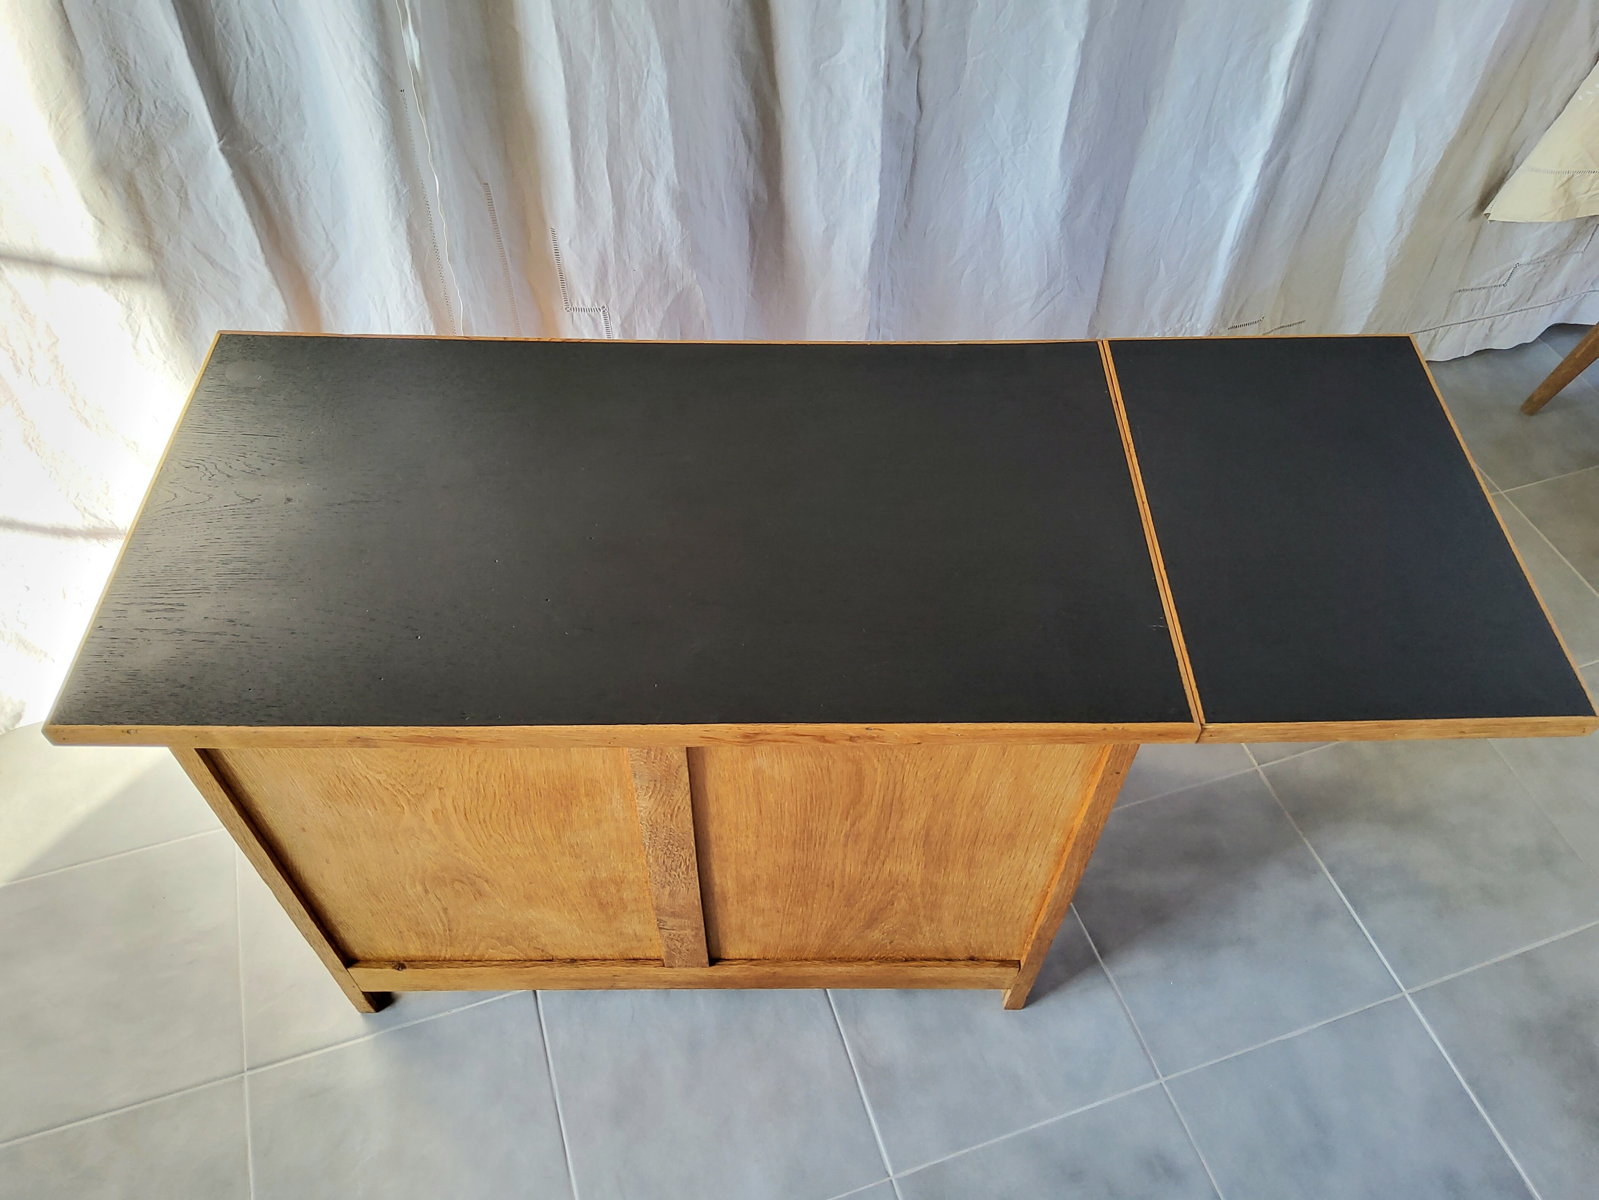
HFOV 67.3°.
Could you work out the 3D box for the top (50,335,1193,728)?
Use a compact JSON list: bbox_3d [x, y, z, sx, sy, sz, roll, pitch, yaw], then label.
[{"bbox_3d":[-0.163,-0.093,1.302,1.057,0.032,0.545,0,51,-1],"label":"top"}]

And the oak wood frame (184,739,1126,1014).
[{"bbox_3d":[-0.146,0.153,1.608,0.948,0.740,0.530,0,51,-1],"label":"oak wood frame"}]

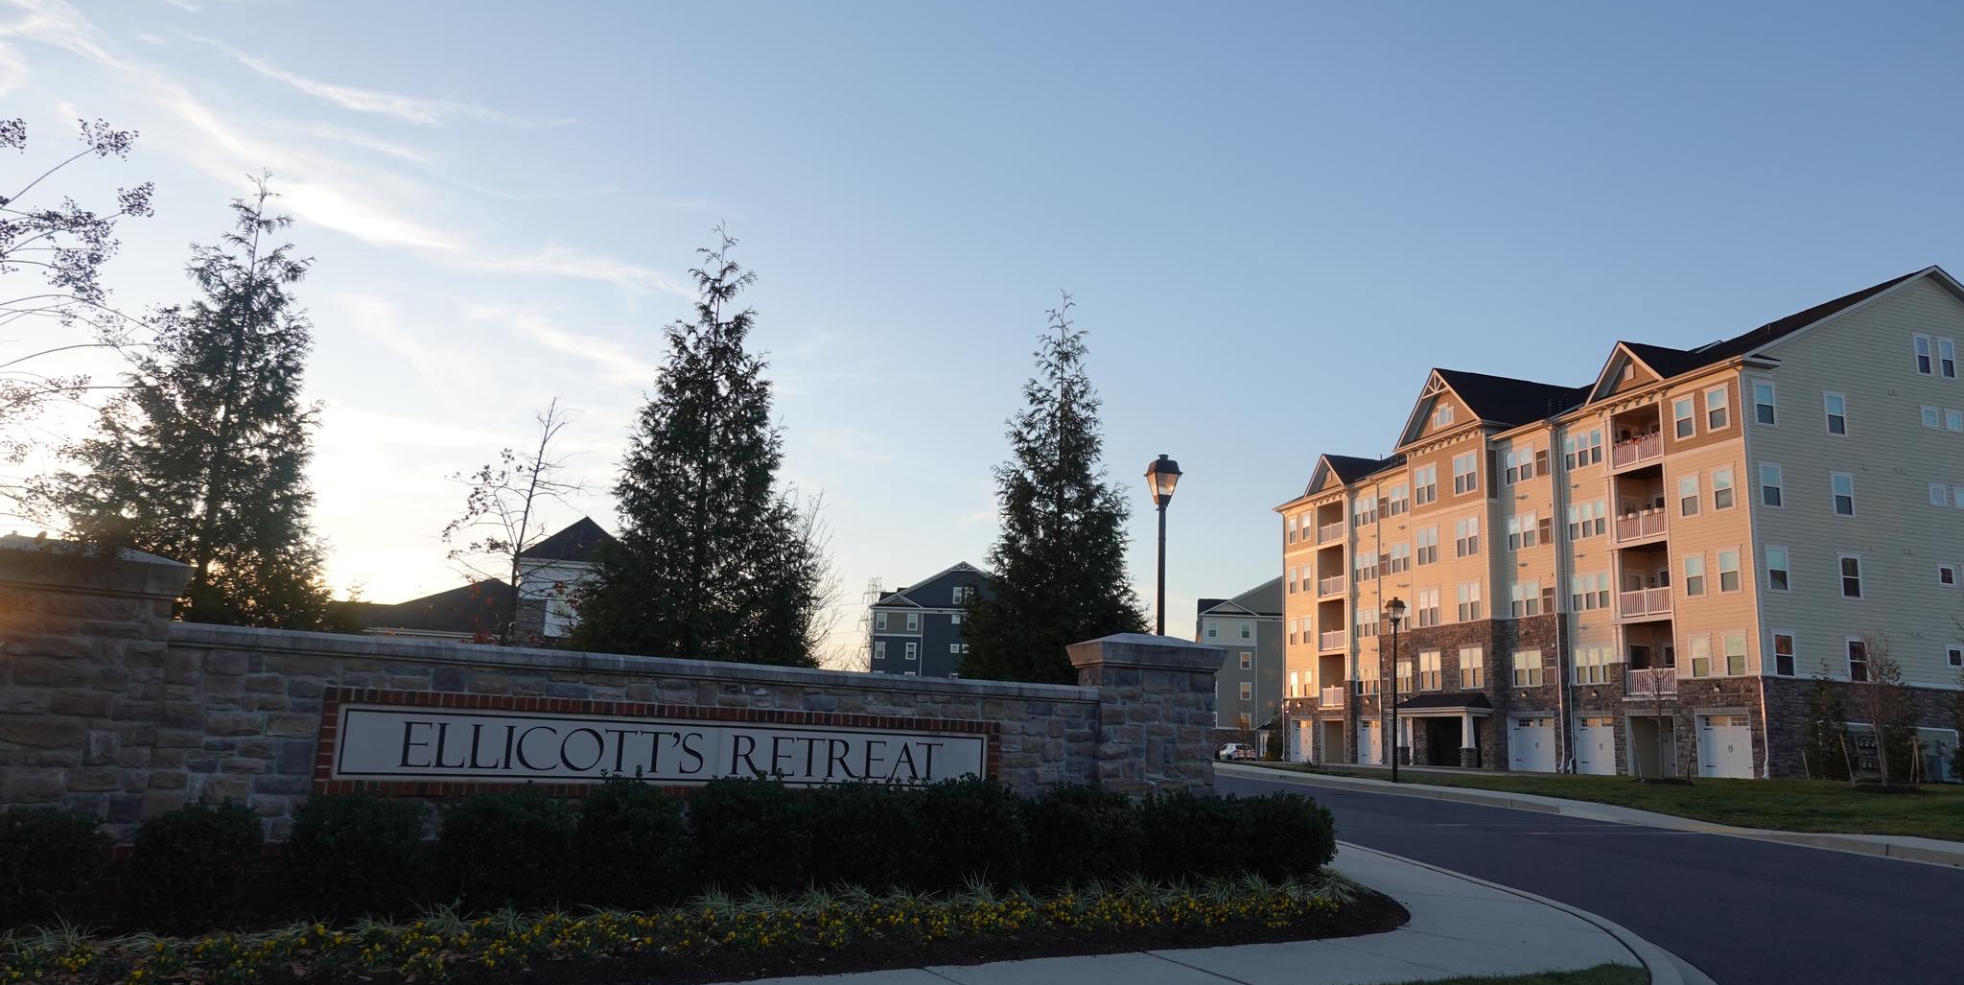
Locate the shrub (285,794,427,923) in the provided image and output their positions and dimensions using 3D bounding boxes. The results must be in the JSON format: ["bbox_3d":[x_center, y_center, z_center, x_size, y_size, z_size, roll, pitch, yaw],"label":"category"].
[{"bbox_3d":[-3.629,2.120,7.605,0.730,0.690,0.730,9,-13,-32],"label":"shrub"}]

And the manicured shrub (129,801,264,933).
[{"bbox_3d":[-4.299,2.046,7.169,0.606,0.678,0.606,9,-13,-32],"label":"manicured shrub"}]

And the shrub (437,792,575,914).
[{"bbox_3d":[-3.135,2.371,8.574,0.860,0.840,0.820,9,-13,-30],"label":"shrub"}]

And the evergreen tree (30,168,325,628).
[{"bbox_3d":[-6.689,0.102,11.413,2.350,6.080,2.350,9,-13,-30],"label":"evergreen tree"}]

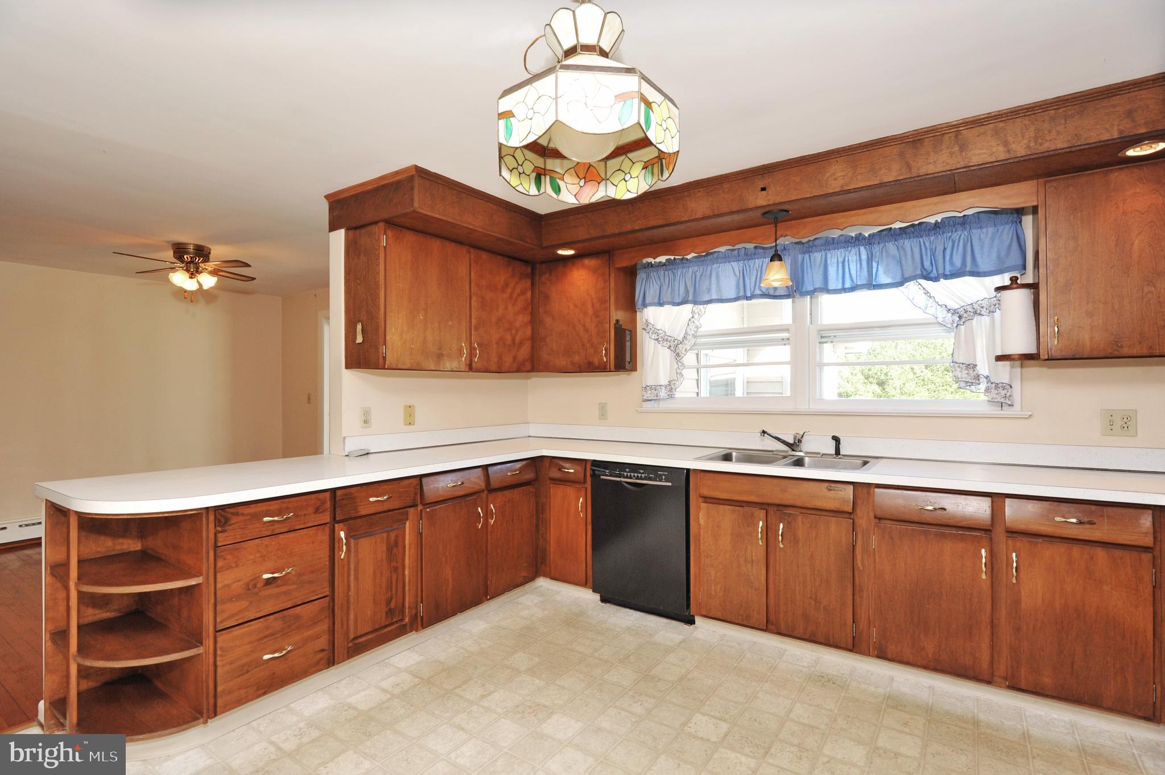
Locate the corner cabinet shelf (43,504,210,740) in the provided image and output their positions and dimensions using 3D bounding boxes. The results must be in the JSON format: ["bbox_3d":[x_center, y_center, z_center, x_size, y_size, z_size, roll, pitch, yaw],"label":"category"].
[{"bbox_3d":[-1.652,0.823,1.981,0.620,0.813,0.325,0,-1,33],"label":"corner cabinet shelf"}]

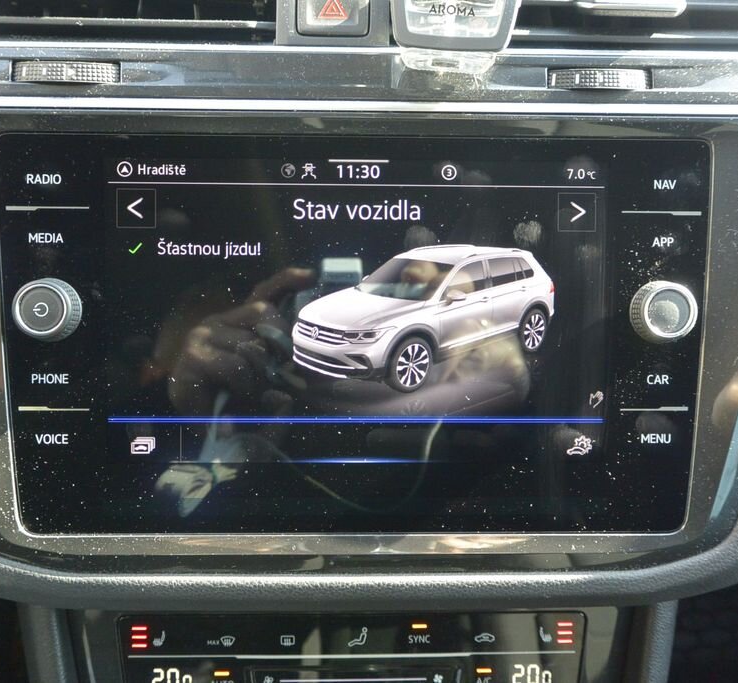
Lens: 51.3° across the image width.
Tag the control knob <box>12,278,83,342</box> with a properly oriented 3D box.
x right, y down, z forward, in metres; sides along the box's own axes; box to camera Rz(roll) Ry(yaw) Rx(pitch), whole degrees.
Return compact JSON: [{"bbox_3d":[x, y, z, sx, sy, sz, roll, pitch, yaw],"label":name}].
[{"bbox_3d":[-0.108,-0.011,0.257,0.022,0.022,0.010,0,0,-2],"label":"control knob"}]

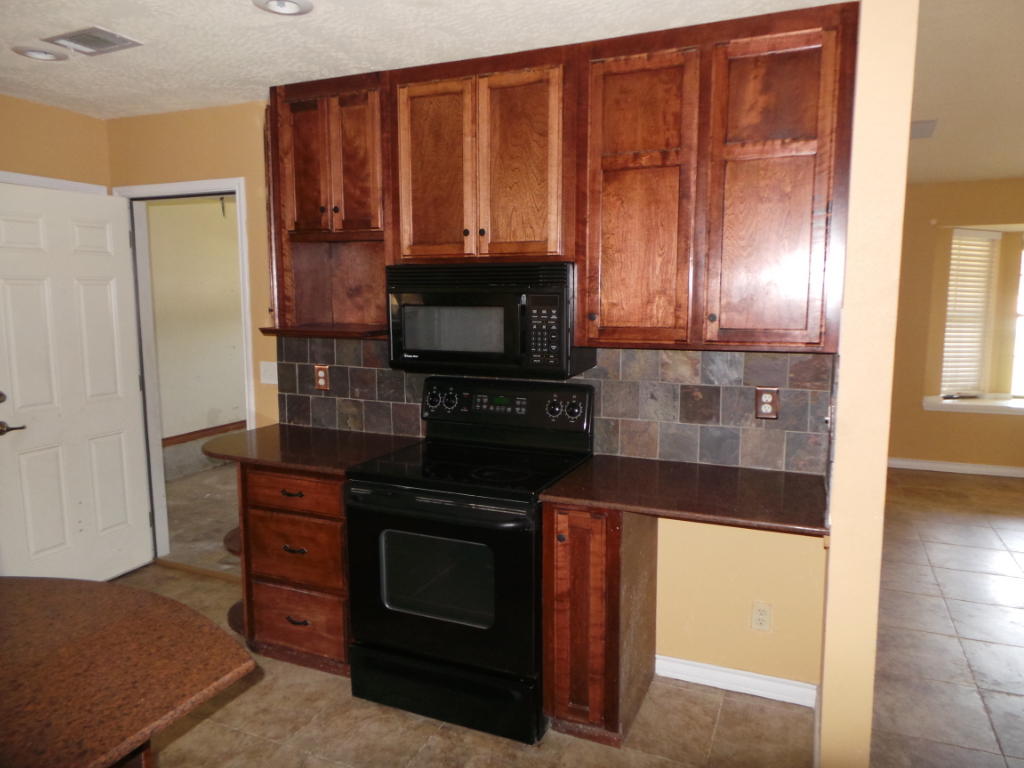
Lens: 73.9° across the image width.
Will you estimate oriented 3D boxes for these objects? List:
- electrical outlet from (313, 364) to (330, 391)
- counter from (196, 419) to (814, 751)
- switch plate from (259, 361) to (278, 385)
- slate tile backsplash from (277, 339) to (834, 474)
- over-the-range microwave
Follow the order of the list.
[{"bbox_3d":[-0.926,-0.029,3.309,0.074,0.117,0.009,3,9,23],"label":"electrical outlet"},{"bbox_3d":[-0.141,0.764,2.767,2.542,0.918,0.605,3,9,23],"label":"counter"},{"bbox_3d":[-1.220,-0.055,3.446,0.115,0.115,0.009,3,9,23],"label":"switch plate"},{"bbox_3d":[-0.016,0.040,2.945,2.525,0.460,0.020,3,9,23],"label":"slate tile backsplash"},{"bbox_3d":[-0.074,-0.264,2.710,0.752,0.405,0.383,3,9,23],"label":"over-the-range microwave"}]

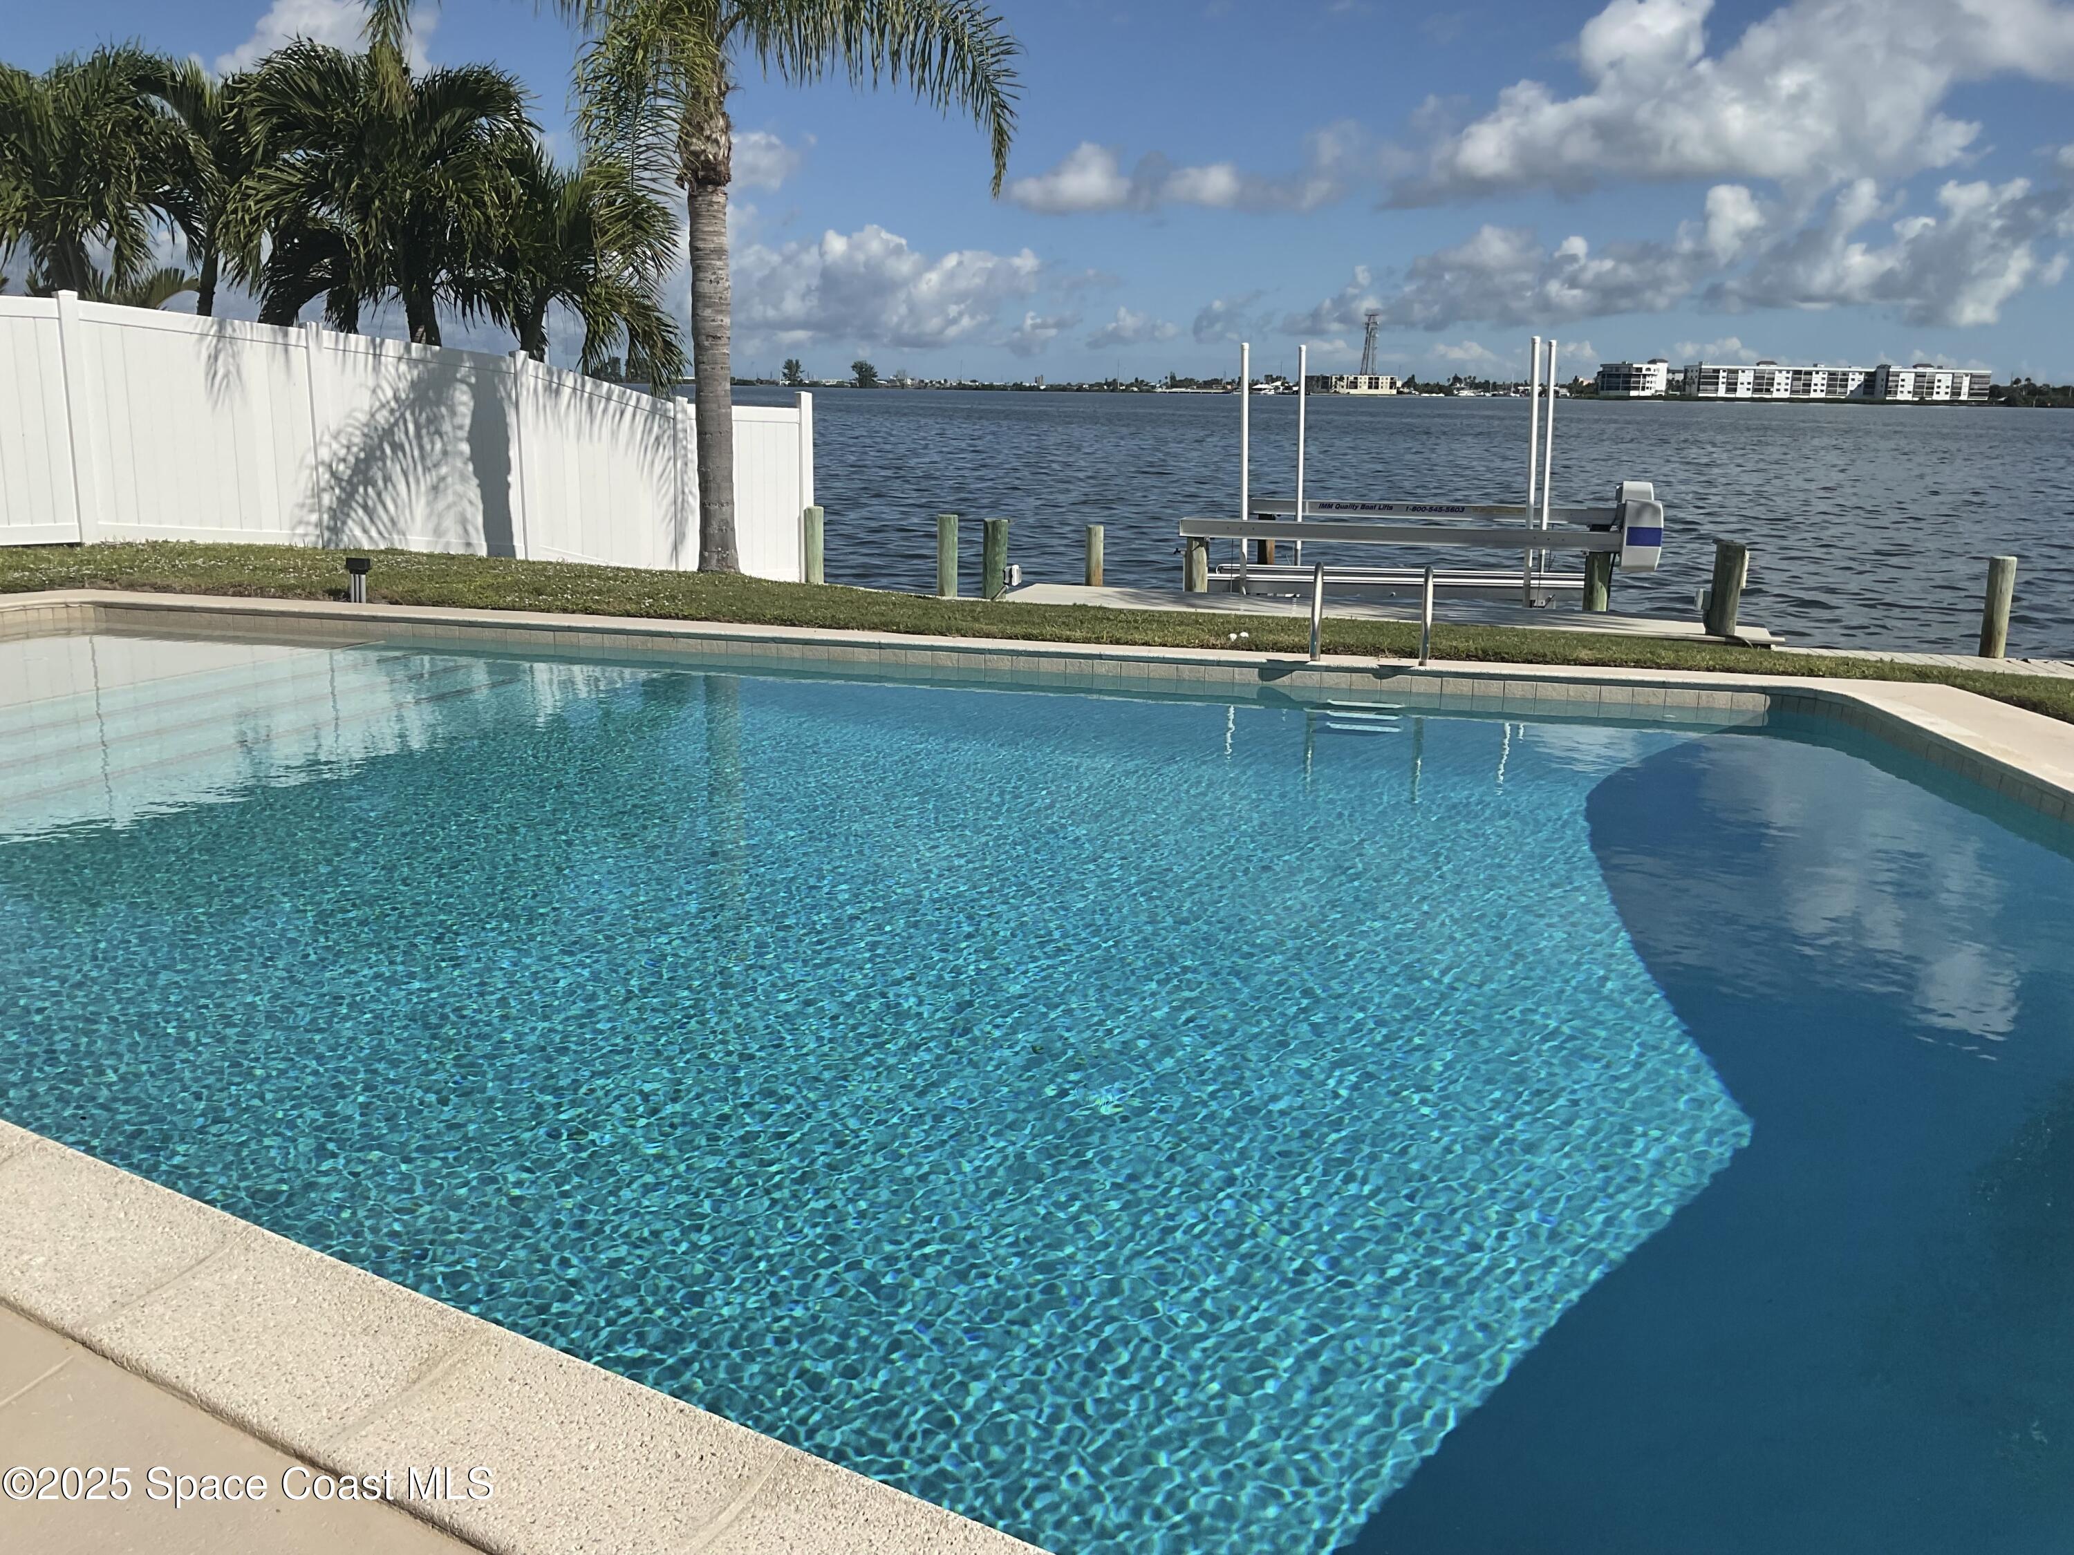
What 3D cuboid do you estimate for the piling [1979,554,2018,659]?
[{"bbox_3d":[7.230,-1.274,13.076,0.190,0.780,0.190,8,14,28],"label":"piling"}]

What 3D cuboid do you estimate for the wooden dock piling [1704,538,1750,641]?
[{"bbox_3d":[5.322,-1.459,13.410,0.240,0.700,0.240,6,14,21],"label":"wooden dock piling"}]

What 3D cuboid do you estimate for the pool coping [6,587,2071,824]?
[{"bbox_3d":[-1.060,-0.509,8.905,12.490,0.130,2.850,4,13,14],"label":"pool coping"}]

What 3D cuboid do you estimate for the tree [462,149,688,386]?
[{"bbox_3d":[-4.684,-4.266,17.504,2.300,4.030,2.300,-3,13,-14],"label":"tree"}]

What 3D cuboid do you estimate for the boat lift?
[{"bbox_3d":[3.781,-2.926,16.618,4.150,2.420,3.650,5,13,17],"label":"boat lift"}]

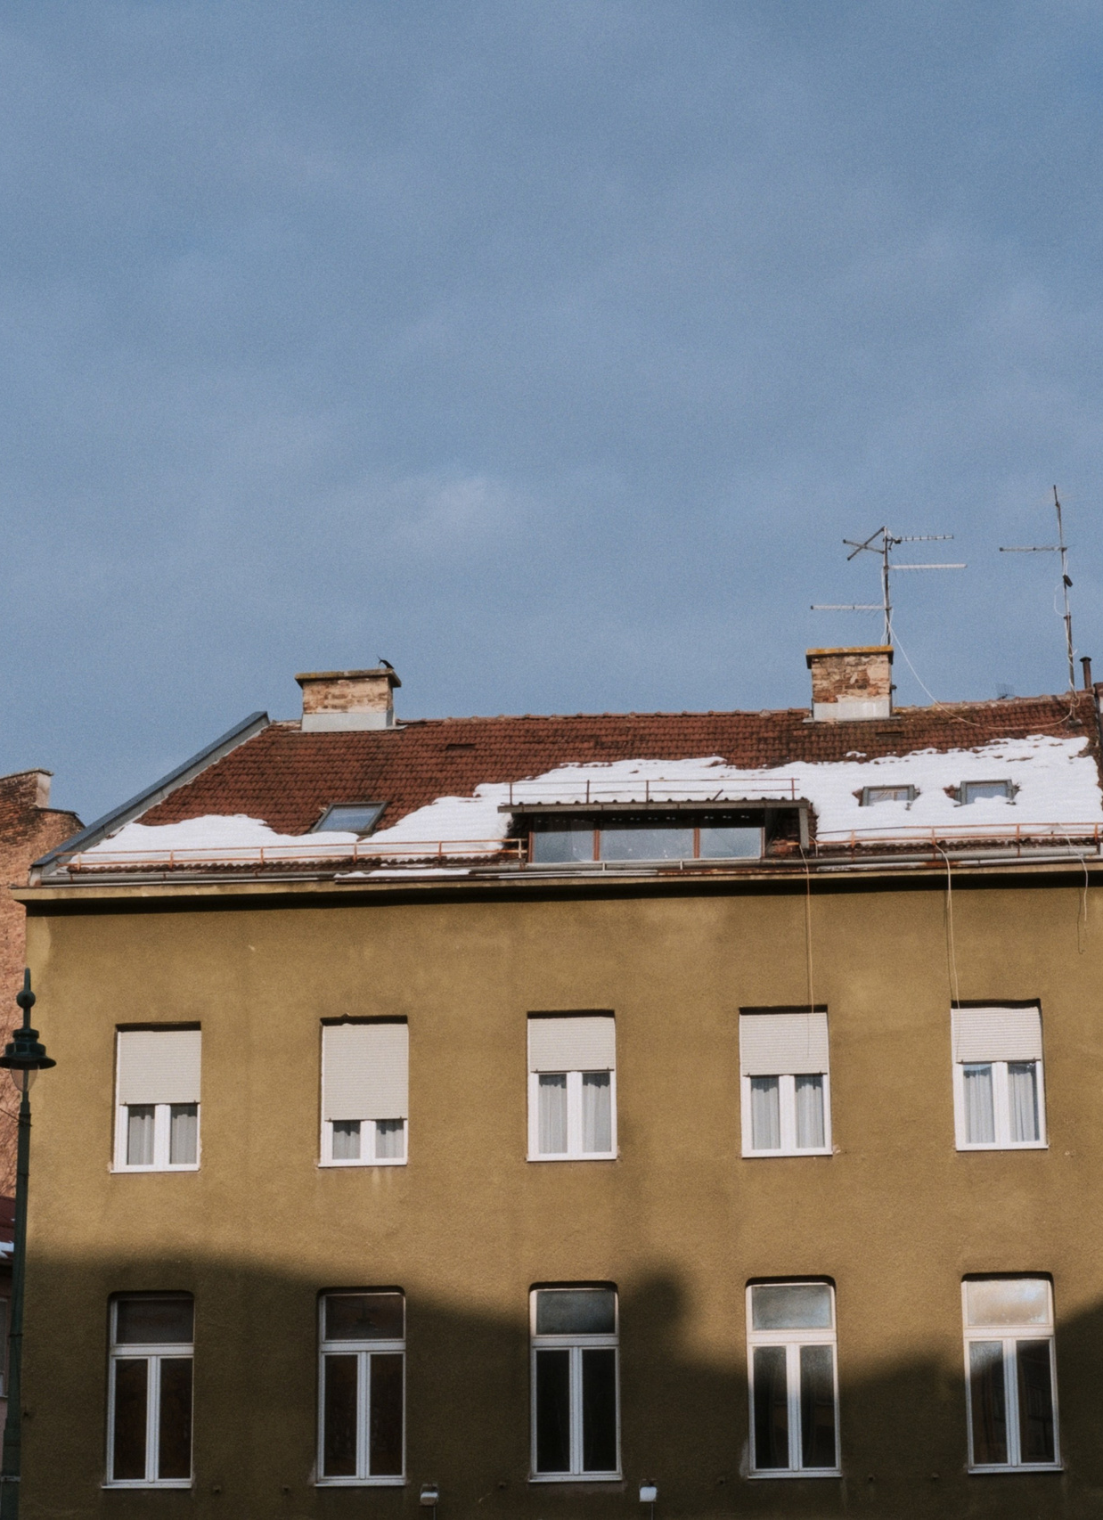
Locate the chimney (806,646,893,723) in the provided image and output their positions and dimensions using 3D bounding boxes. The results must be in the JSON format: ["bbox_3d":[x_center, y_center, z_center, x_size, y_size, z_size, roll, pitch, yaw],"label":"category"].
[{"bbox_3d":[4.246,-0.973,47.500,1.208,1.040,0.626,-2,-16,5],"label":"chimney"}]

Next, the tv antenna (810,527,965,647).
[{"bbox_3d":[4.795,-2.511,47.875,2.237,1.812,1.080,-2,-16,5],"label":"tv antenna"}]

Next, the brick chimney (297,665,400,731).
[{"bbox_3d":[-2.938,-0.765,48.540,1.439,0.877,0.626,-2,-16,5],"label":"brick chimney"}]

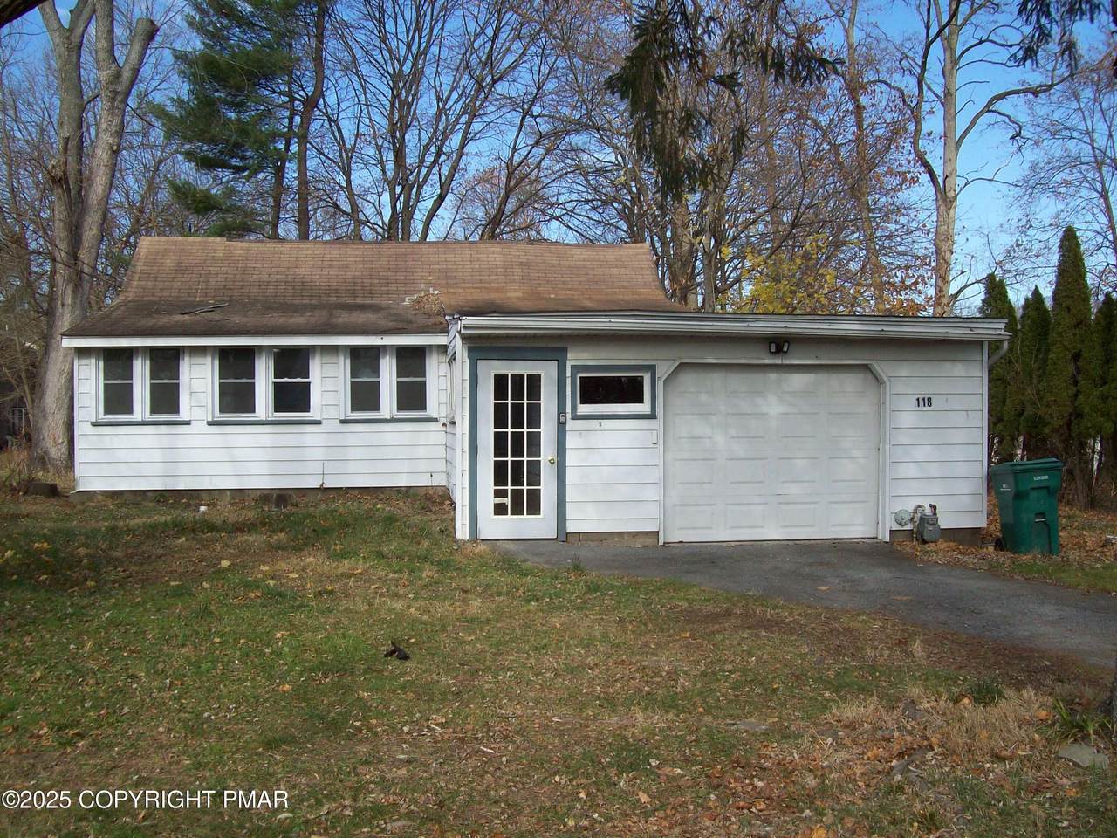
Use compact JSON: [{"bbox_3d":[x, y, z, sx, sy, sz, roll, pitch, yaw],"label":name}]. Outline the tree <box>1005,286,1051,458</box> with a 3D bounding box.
[{"bbox_3d":[7.930,-0.460,19.600,0.800,3.580,0.800,0,1,0],"label":"tree"}]

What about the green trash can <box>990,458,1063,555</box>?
[{"bbox_3d":[5.400,1.000,13.450,0.620,1.080,0.740,0,1,2],"label":"green trash can"}]

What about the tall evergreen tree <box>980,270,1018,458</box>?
[{"bbox_3d":[7.820,-0.630,20.500,0.780,3.900,0.780,0,1,0],"label":"tall evergreen tree"}]

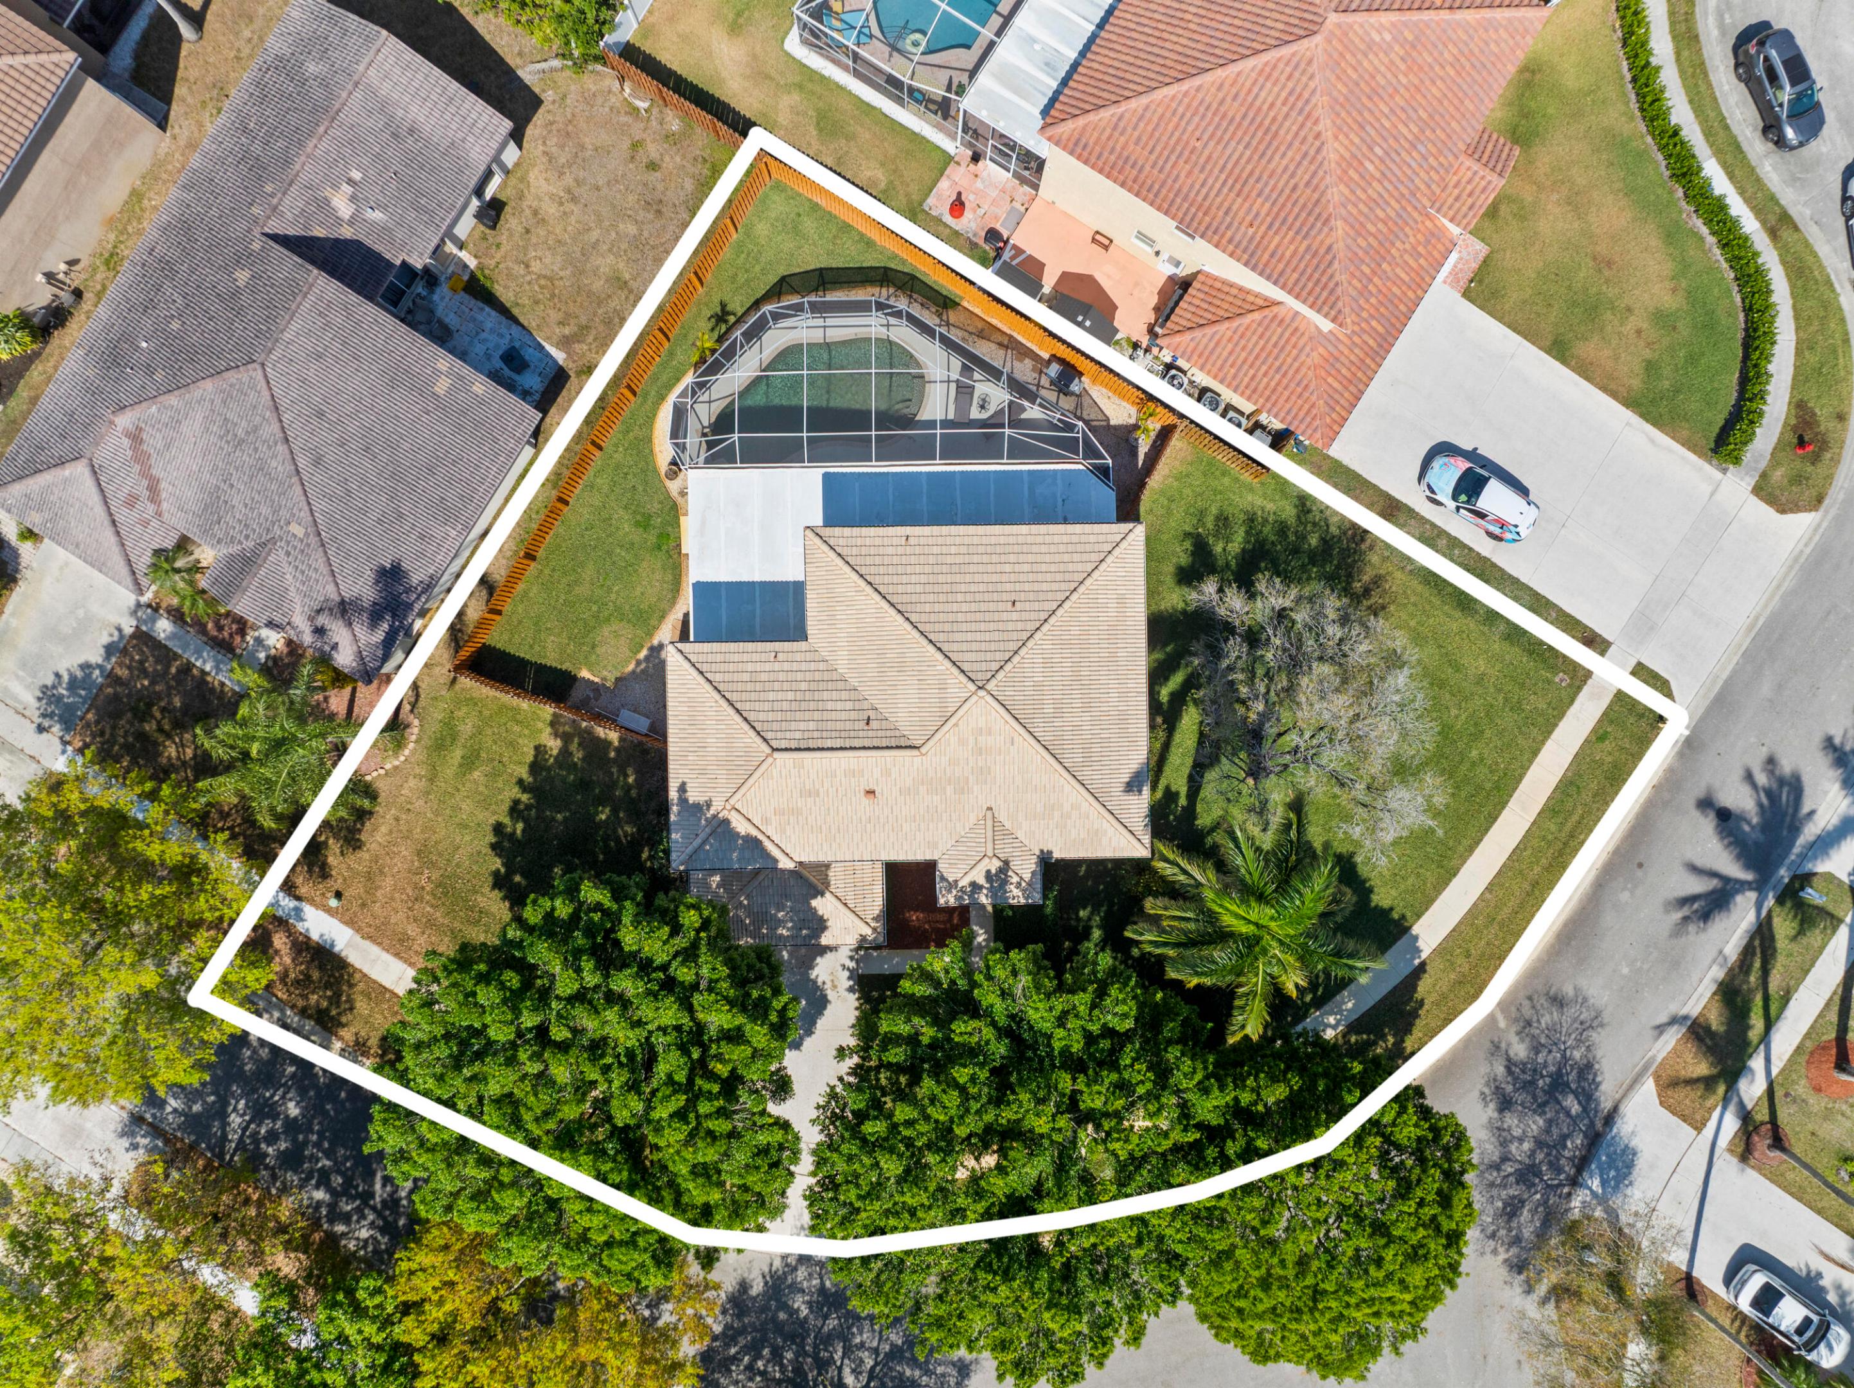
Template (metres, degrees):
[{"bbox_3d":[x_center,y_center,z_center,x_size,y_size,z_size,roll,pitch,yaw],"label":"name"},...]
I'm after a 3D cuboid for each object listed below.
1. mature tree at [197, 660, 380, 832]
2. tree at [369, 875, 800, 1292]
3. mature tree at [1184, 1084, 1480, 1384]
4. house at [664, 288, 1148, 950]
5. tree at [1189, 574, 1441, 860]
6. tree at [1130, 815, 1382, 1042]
[{"bbox_3d":[-20.765,1.683,45.965,6.048,10.080,5.544,0,90,0],"label":"mature tree"},{"bbox_3d":[-10.937,12.701,44.755,14.515,12.298,13.810,0,90,0],"label":"tree"},{"bbox_3d":[13.709,18.144,46.066,10.483,9.878,10.987,0,90,0],"label":"mature tree"},{"bbox_3d":[-0.595,-2.671,46.973,16.884,8.114,24.394,-1,90,0],"label":"house"},{"bbox_3d":[14.112,1.008,47.275,9.374,7.459,10.382,0,90,0],"label":"tree"},{"bbox_3d":[10.080,7.157,44.554,7.762,12.802,6.955,0,90,0],"label":"tree"}]

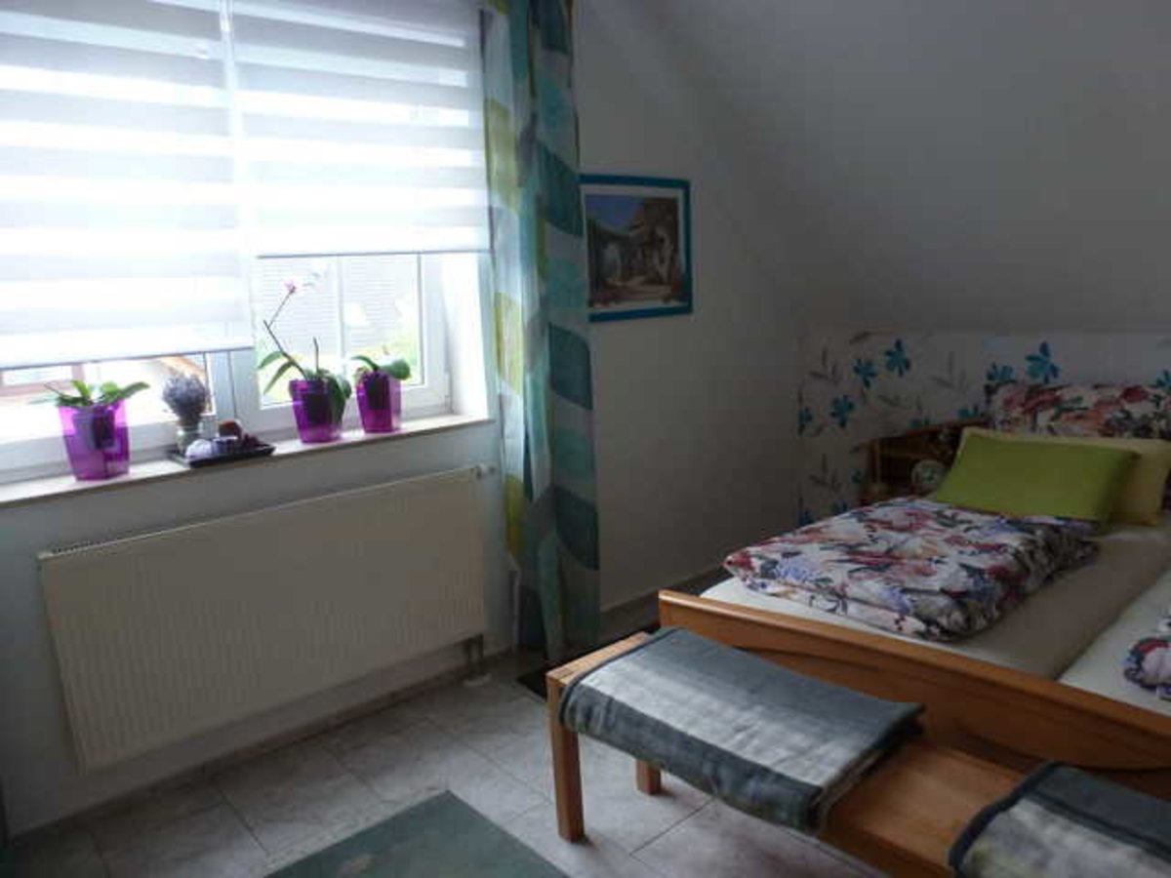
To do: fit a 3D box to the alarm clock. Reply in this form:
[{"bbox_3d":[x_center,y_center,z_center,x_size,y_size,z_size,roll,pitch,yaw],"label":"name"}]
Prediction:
[{"bbox_3d":[1.425,0.155,3.354,0.142,0.145,0.069,1,10,34],"label":"alarm clock"}]

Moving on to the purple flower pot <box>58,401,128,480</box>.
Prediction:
[{"bbox_3d":[-1.345,0.004,2.248,0.162,0.204,0.162,-11,10,-40],"label":"purple flower pot"}]

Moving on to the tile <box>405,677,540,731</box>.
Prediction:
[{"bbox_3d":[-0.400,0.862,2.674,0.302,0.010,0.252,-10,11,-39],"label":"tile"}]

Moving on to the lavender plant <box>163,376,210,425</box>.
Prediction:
[{"bbox_3d":[-1.153,-0.111,2.343,0.140,0.155,0.140,-10,11,-39],"label":"lavender plant"}]

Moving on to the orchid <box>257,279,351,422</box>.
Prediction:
[{"bbox_3d":[-0.889,-0.273,2.563,0.230,0.460,0.170,-10,11,-39],"label":"orchid"}]

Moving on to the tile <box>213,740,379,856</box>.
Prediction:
[{"bbox_3d":[-0.808,0.975,2.242,0.300,0.010,0.480,-11,10,-40],"label":"tile"}]

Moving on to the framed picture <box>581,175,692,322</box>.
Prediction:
[{"bbox_3d":[0.226,-0.784,3.339,0.648,0.566,0.025,-11,10,-40],"label":"framed picture"}]

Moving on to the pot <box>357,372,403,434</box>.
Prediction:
[{"bbox_3d":[-0.699,-0.122,2.748,0.145,0.195,0.145,-3,9,0],"label":"pot"}]

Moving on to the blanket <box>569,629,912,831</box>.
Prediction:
[{"bbox_3d":[0.290,0.552,1.661,0.365,0.100,0.670,-10,11,-39],"label":"blanket"}]

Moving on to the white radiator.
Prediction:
[{"bbox_3d":[-0.842,0.472,2.415,1.224,0.560,0.098,-11,10,-40],"label":"white radiator"}]

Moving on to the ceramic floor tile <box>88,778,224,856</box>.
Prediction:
[{"bbox_3d":[-1.123,0.988,2.134,0.302,0.010,0.180,-10,11,-39],"label":"ceramic floor tile"}]

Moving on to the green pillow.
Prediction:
[{"bbox_3d":[1.437,0.136,2.628,0.502,0.118,0.354,5,54,49],"label":"green pillow"}]

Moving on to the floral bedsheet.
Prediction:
[{"bbox_3d":[0.859,0.302,2.146,0.810,0.110,0.610,-10,11,-39],"label":"floral bedsheet"}]

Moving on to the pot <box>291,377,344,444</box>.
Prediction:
[{"bbox_3d":[-0.869,-0.091,2.652,0.164,0.194,0.164,-5,8,1],"label":"pot"}]

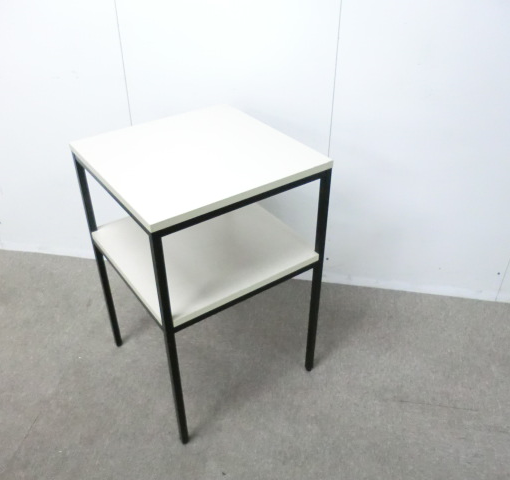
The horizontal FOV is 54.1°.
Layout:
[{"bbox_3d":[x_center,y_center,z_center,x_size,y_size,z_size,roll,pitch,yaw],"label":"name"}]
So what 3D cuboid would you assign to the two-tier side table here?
[{"bbox_3d":[-0.132,0.077,1.333,0.441,0.675,0.432,-22,40,-28],"label":"two-tier side table"}]

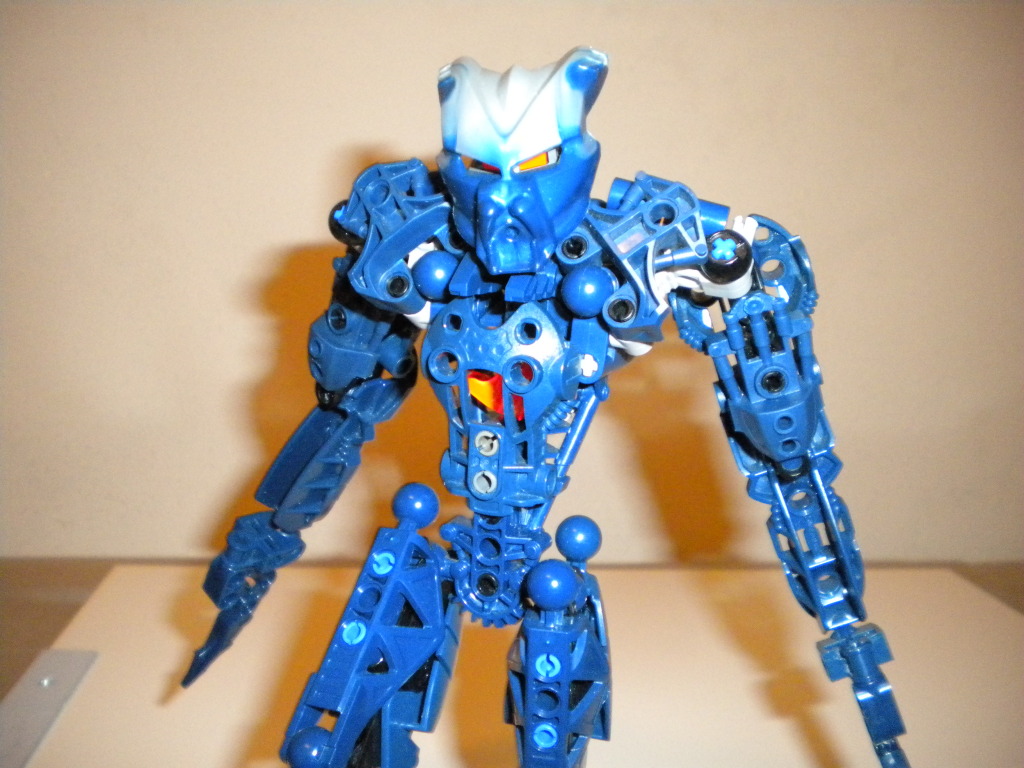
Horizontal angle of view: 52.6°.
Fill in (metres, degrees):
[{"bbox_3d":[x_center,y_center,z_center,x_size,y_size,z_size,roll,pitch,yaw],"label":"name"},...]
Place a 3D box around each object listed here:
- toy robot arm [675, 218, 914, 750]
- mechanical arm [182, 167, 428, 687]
[{"bbox_3d":[0.070,0.034,0.235,0.031,0.144,0.027,-14,11,17],"label":"toy robot arm"},{"bbox_3d":[-0.047,0.015,0.241,0.028,0.135,0.028,31,16,30],"label":"mechanical arm"}]

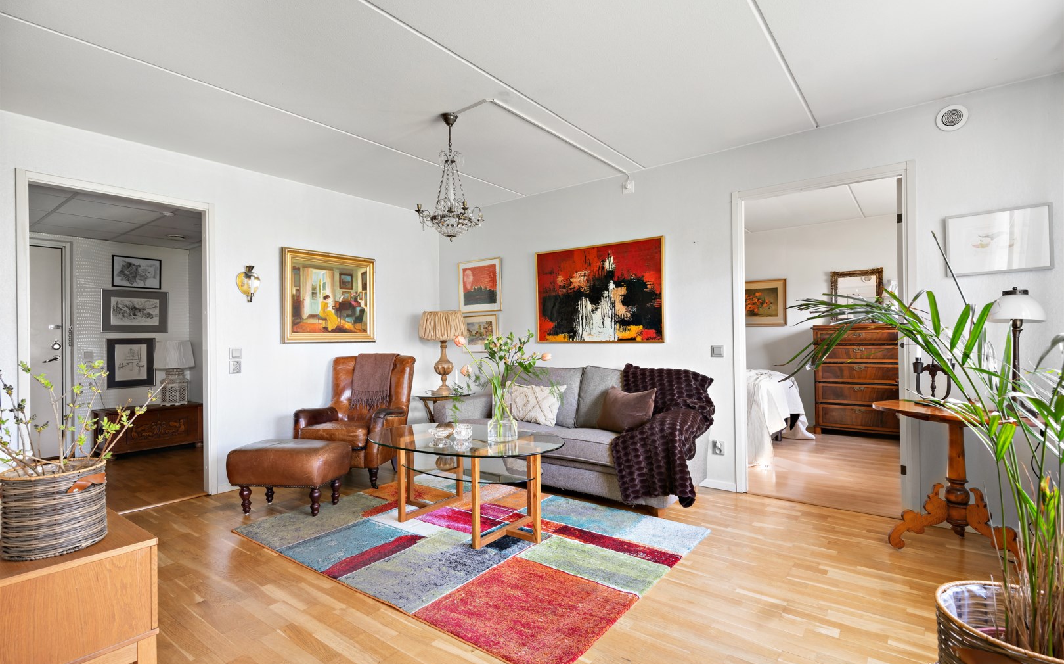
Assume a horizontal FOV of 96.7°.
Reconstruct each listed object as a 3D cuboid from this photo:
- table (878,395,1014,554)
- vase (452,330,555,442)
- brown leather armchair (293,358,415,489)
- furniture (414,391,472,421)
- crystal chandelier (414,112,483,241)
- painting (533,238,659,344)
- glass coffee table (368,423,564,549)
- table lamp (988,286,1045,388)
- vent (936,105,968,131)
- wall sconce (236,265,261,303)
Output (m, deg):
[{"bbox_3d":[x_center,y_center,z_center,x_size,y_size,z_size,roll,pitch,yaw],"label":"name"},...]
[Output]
[{"bbox_3d":[2.214,0.776,2.470,0.720,0.745,0.720,-1,-1,37],"label":"table"},{"bbox_3d":[-0.184,0.328,2.985,0.620,0.685,0.500,0,-1,0],"label":"vase"},{"bbox_3d":[-1.436,0.706,3.996,0.710,0.990,0.720,-1,-1,12],"label":"brown leather armchair"},{"bbox_3d":[-0.857,0.908,4.627,0.590,0.595,0.590,-1,-1,6],"label":"furniture"},{"bbox_3d":[-0.497,-0.929,2.867,0.420,0.770,0.420,0,-1,0],"label":"crystal chandelier"},{"bbox_3d":[0.547,-0.322,4.057,1.230,0.833,0.035,-1,0,37],"label":"painting"},{"bbox_3d":[-0.415,0.900,2.894,1.294,0.519,0.744,-1,0,28],"label":"glass coffee table"},{"bbox_3d":[2.361,0.088,2.301,0.200,0.614,0.200,-1,0,37],"label":"table lamp"},{"bbox_3d":[2.381,-1.209,2.679,0.147,0.147,0.030,-1,0,37],"label":"vent"},{"bbox_3d":[-2.167,-0.371,3.647,0.110,0.285,0.174,-1,0,37],"label":"wall sconce"}]

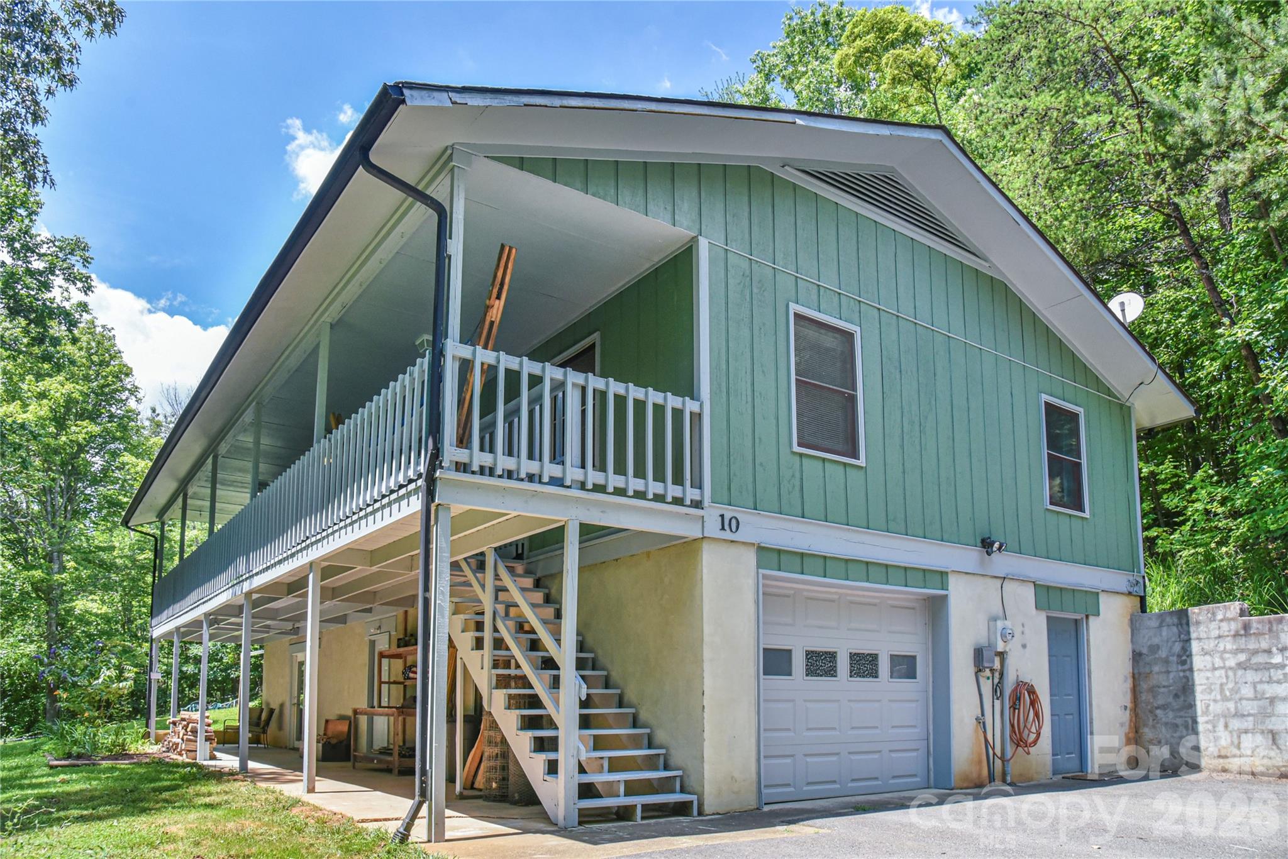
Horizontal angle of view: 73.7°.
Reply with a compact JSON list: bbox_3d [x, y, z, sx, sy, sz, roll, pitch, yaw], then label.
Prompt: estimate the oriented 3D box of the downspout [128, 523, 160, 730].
[{"bbox_3d":[-11.754,4.767,20.200,0.650,4.950,0.150,5,-9,-36],"label":"downspout"}]

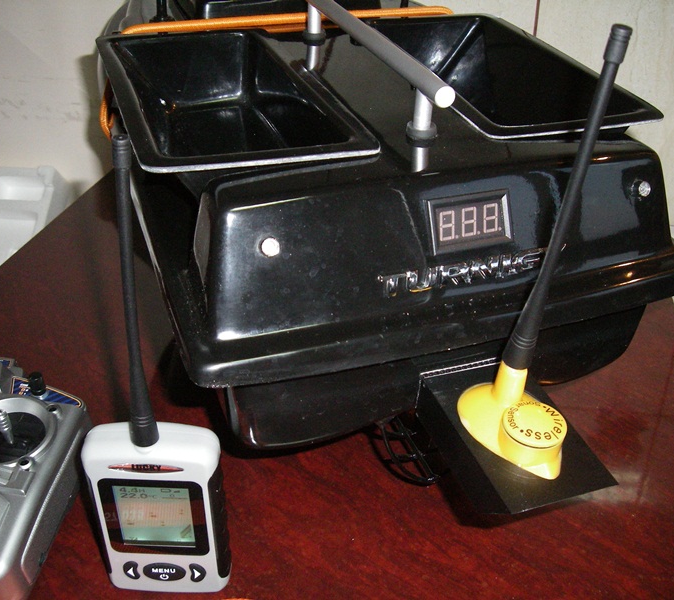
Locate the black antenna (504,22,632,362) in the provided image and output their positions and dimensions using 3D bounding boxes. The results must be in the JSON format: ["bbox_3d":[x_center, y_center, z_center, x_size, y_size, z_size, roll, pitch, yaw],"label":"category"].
[{"bbox_3d":[0.097,-0.033,0.382,0.014,0.181,0.014,-8,43,-16],"label":"black antenna"}]

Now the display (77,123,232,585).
[{"bbox_3d":[-0.093,0.044,0.432,0.070,0.252,0.042,1,33,2],"label":"display"}]

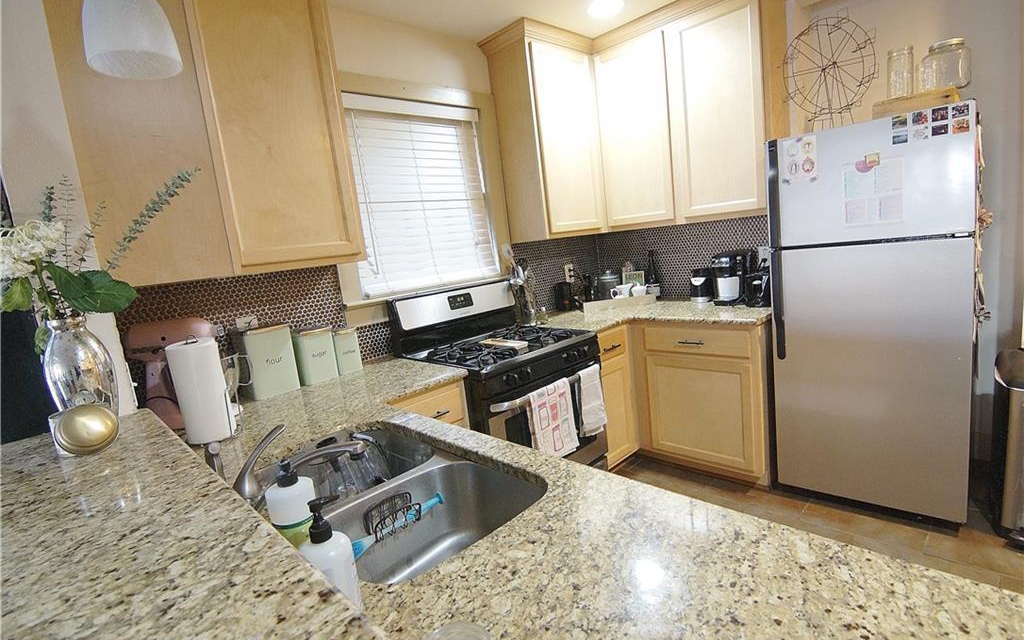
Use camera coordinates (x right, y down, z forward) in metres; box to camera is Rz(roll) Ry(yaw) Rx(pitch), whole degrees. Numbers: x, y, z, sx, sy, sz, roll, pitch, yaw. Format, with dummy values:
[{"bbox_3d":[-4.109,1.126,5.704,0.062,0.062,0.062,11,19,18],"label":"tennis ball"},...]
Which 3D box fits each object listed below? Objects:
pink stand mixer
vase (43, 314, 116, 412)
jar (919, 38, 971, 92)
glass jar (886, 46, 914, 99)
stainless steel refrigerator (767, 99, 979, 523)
[{"bbox_3d":[-1.021,0.150,1.477,0.345,0.345,0.225,-9,8,-19],"label":"pink stand mixer"},{"bbox_3d":[-0.801,0.114,0.847,0.097,0.230,0.097,2,11,45],"label":"vase"},{"bbox_3d":[1.647,-0.959,1.731,0.145,0.173,0.145,2,11,45],"label":"jar"},{"bbox_3d":[1.555,-0.974,1.820,0.088,0.199,0.088,2,11,45],"label":"glass jar"},{"bbox_3d":[1.671,-0.008,2.098,0.653,1.629,0.683,2,11,45],"label":"stainless steel refrigerator"}]

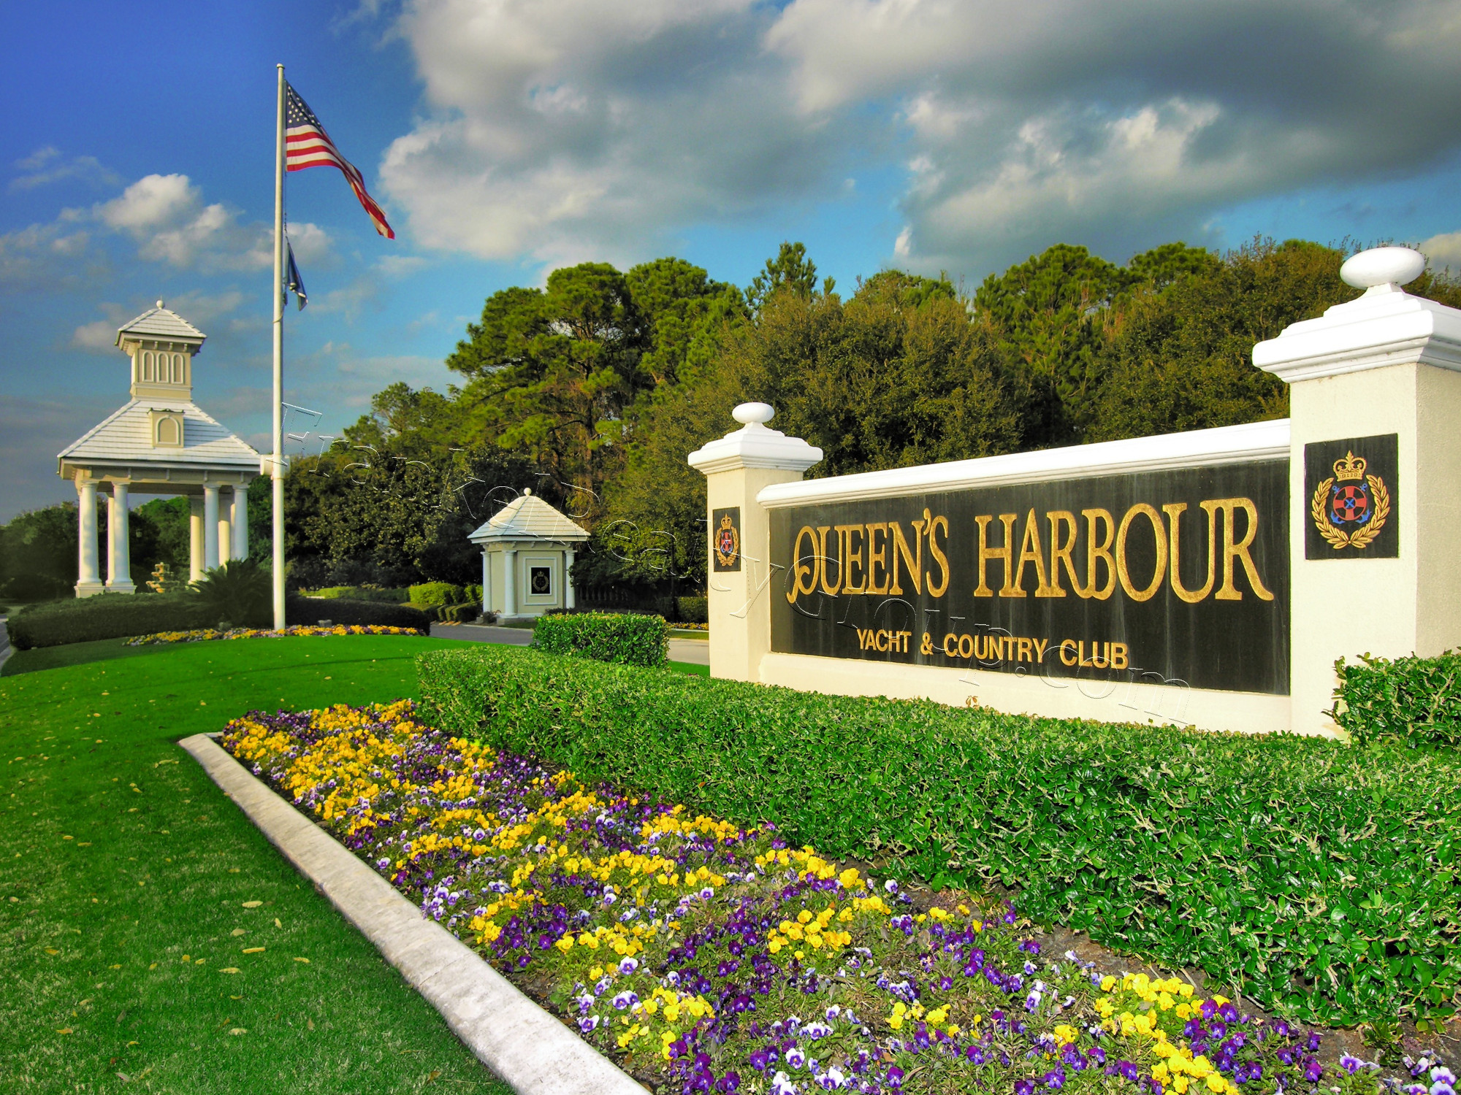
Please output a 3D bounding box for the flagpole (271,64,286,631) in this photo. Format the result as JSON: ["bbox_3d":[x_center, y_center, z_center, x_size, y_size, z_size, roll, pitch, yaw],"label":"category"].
[{"bbox_3d":[-8.454,-3.768,19.000,0.200,10.650,0.200,0,-2,-34],"label":"flagpole"}]

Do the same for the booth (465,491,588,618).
[{"bbox_3d":[-7.259,0.267,36.500,3.300,4.650,3.300,0,-2,-34],"label":"booth"}]

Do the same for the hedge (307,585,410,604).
[{"bbox_3d":[-17.100,2.200,46.500,4.800,1.000,1.400,0,-2,-18],"label":"hedge"}]

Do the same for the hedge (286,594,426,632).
[{"bbox_3d":[-7.850,1.400,21.300,2.750,0.680,1.100,-1,-2,-2],"label":"hedge"}]

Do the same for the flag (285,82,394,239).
[{"bbox_3d":[-7.720,-7.650,20.000,2.000,2.900,0.500,0,-2,-13],"label":"flag"}]

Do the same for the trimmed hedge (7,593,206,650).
[{"bbox_3d":[-12.100,1.510,20.000,3.300,0.750,1.300,0,-2,-30],"label":"trimmed hedge"}]

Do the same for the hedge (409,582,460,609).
[{"bbox_3d":[-13.000,2.080,44.500,2.200,1.100,1.400,0,-2,-18],"label":"hedge"}]

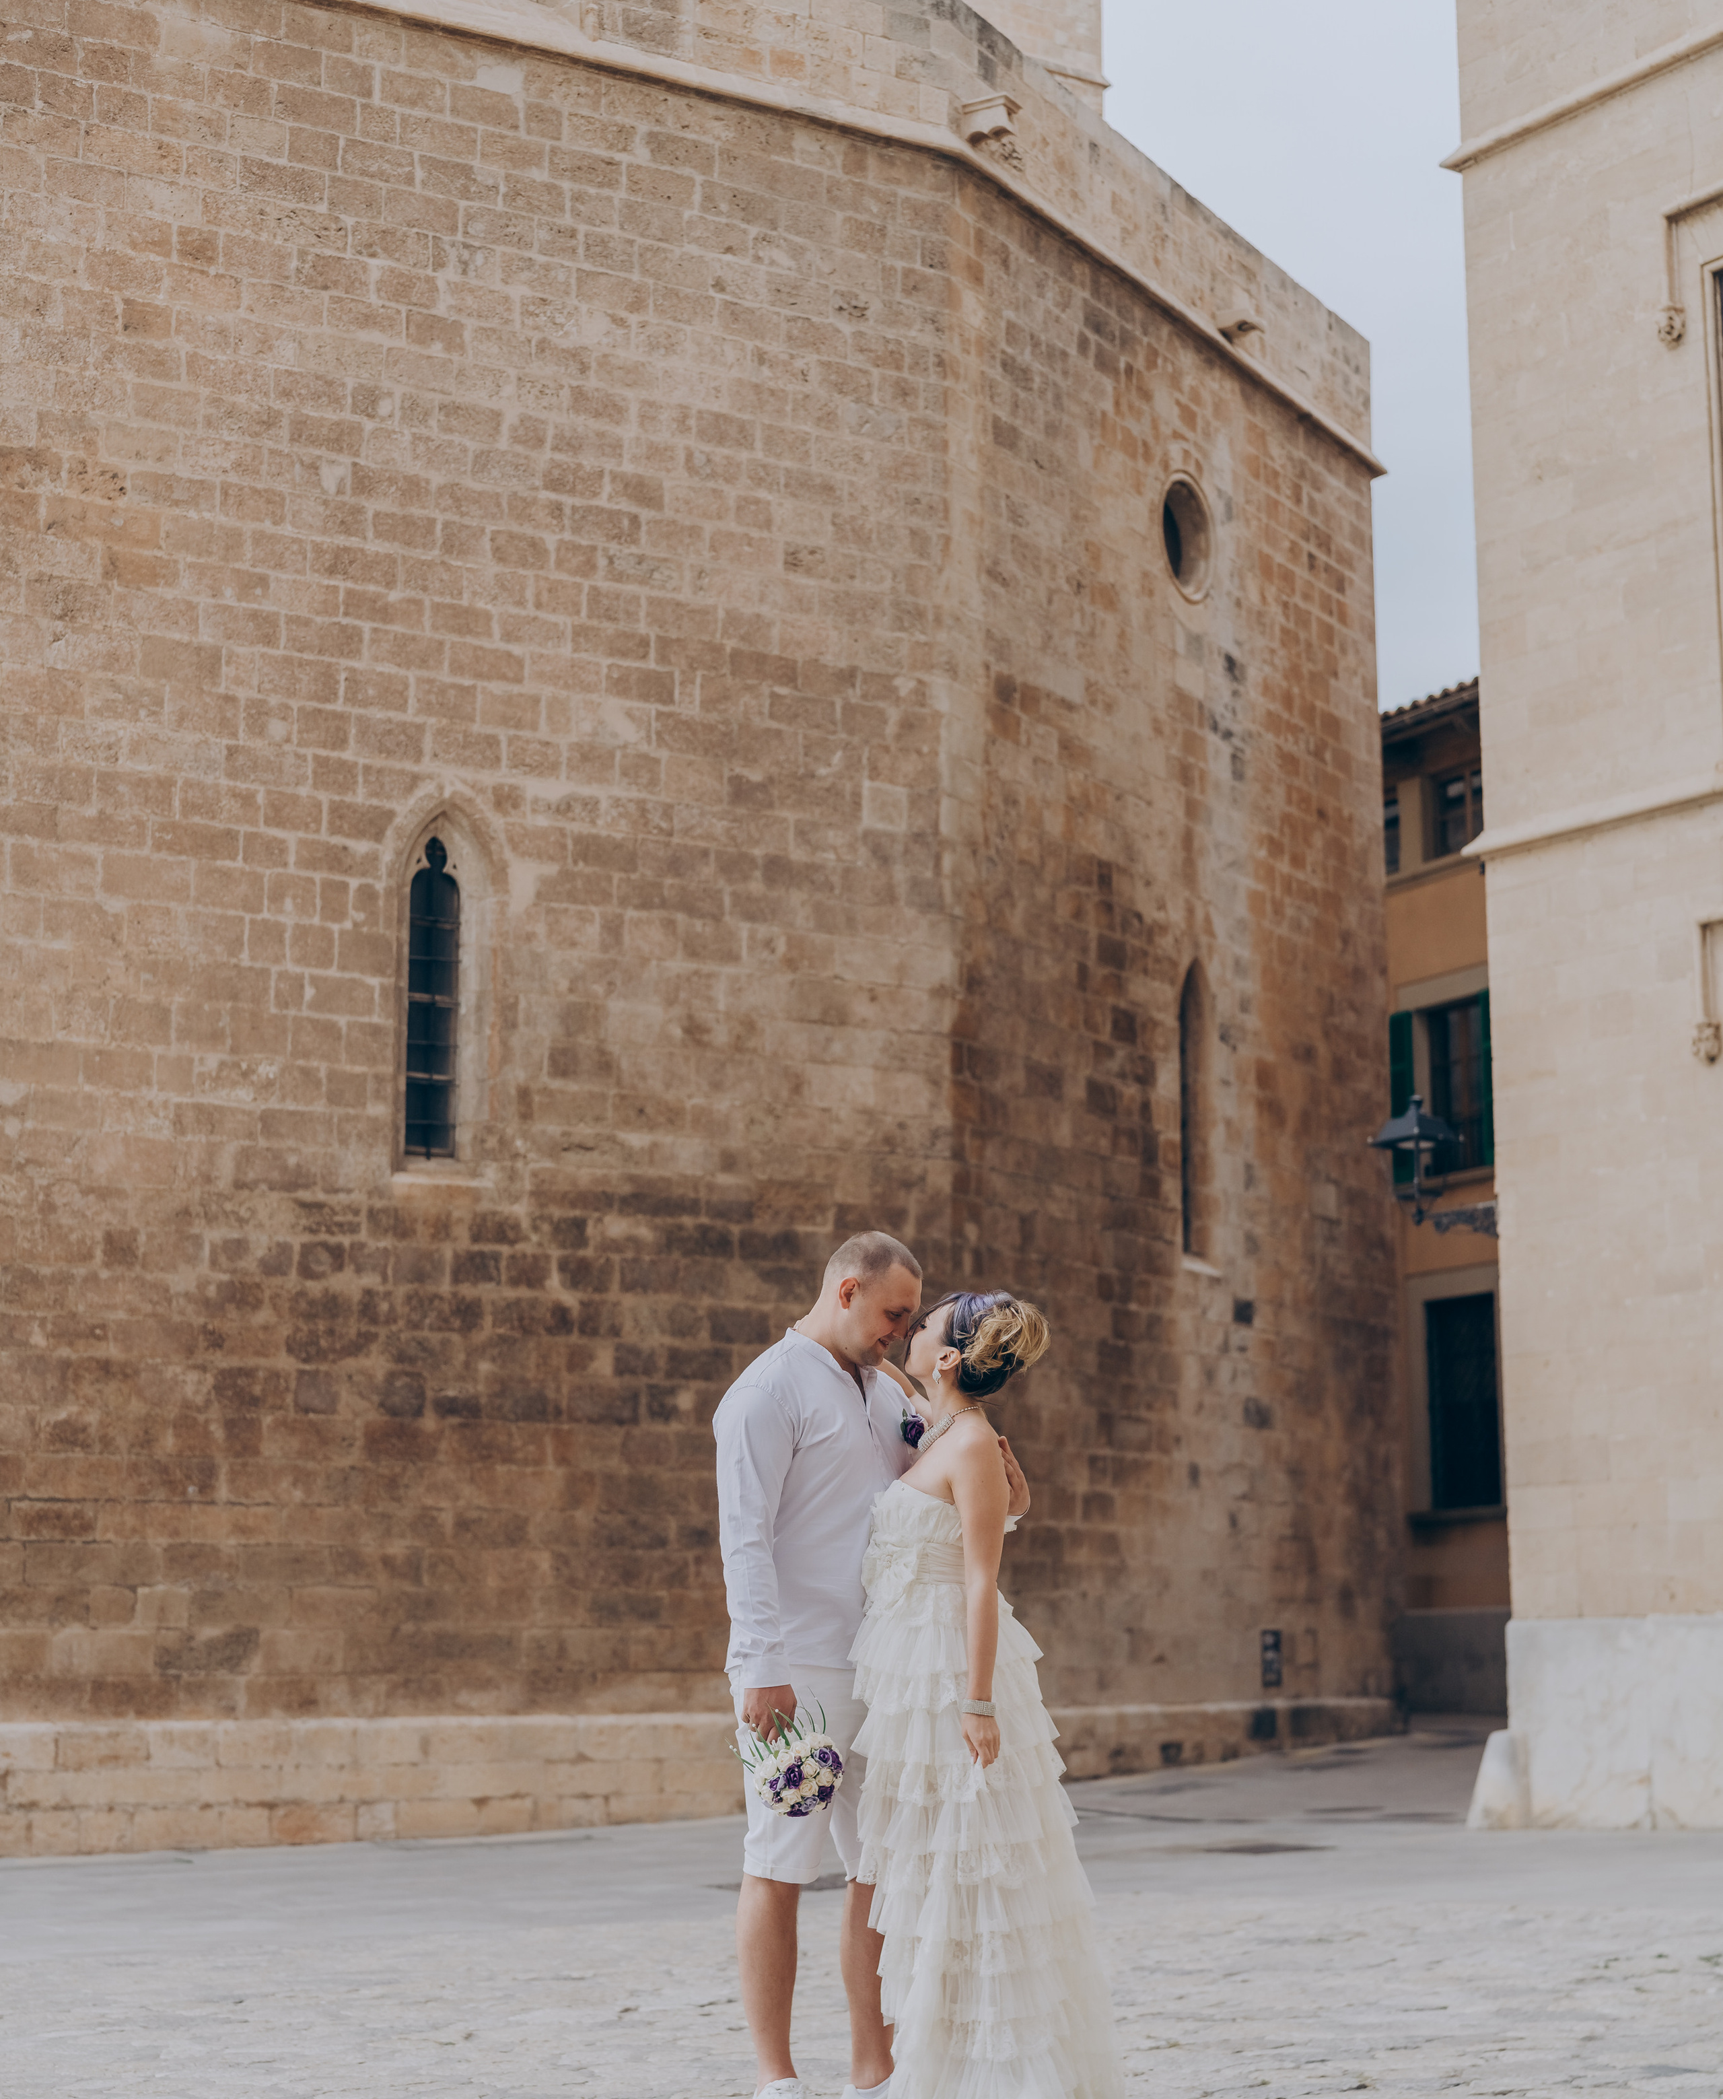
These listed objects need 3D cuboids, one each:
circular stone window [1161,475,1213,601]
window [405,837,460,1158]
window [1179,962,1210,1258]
[{"bbox_3d":[2.099,-3.384,23.904,0.200,0.852,0.852,-6,-11,30],"label":"circular stone window"},{"bbox_3d":[-2.251,-0.282,18.884,0.276,1.719,0.150,6,-12,-30],"label":"window"},{"bbox_3d":[2.087,0.387,23.192,0.200,1.979,0.483,-6,-11,30],"label":"window"}]

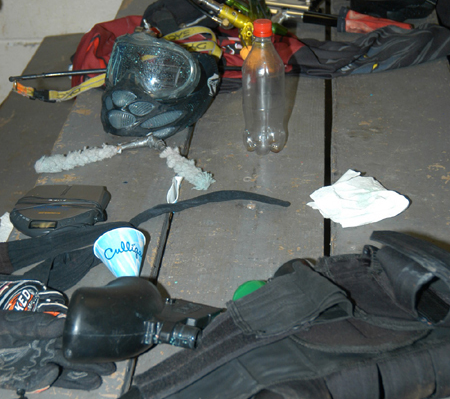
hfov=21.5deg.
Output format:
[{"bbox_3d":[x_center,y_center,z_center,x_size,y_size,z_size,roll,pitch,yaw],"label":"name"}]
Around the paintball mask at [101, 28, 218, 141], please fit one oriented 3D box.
[{"bbox_3d":[-0.122,-0.210,2.150,0.188,0.188,0.145,17,12,33],"label":"paintball mask"}]

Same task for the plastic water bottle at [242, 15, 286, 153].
[{"bbox_3d":[0.066,-0.187,1.992,0.073,0.232,0.073,0,27,5],"label":"plastic water bottle"}]

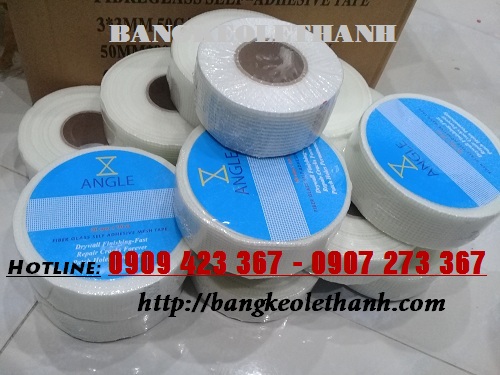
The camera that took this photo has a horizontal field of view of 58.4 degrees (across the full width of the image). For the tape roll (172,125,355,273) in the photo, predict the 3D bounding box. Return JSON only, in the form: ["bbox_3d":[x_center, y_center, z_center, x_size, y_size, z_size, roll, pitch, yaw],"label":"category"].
[{"bbox_3d":[0.009,0.002,0.372,0.139,0.049,0.139,5,51,-6],"label":"tape roll"}]

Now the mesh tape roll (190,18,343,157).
[{"bbox_3d":[0.014,-0.086,0.378,0.117,0.051,0.117,5,53,-6],"label":"mesh tape roll"}]

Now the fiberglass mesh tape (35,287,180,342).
[{"bbox_3d":[-0.128,0.067,0.420,0.139,0.049,0.139,-4,54,-18],"label":"fiberglass mesh tape"}]

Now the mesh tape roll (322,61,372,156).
[{"bbox_3d":[0.062,-0.090,0.496,0.138,0.050,0.138,5,55,-7],"label":"mesh tape roll"}]

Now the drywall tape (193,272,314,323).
[{"bbox_3d":[0.006,0.056,0.451,0.145,0.052,0.145,14,51,2],"label":"drywall tape"}]

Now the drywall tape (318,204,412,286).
[{"bbox_3d":[0.093,0.017,0.437,0.147,0.047,0.147,5,52,-7],"label":"drywall tape"}]

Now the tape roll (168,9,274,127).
[{"bbox_3d":[-0.009,-0.120,0.464,0.142,0.050,0.142,8,53,-3],"label":"tape roll"}]

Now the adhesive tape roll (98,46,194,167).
[{"bbox_3d":[-0.075,-0.077,0.449,0.138,0.050,0.138,2,53,-10],"label":"adhesive tape roll"}]

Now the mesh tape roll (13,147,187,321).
[{"bbox_3d":[-0.117,0.035,0.383,0.144,0.052,0.144,-5,54,-17],"label":"mesh tape roll"}]

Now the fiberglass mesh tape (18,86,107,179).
[{"bbox_3d":[-0.170,-0.045,0.485,0.138,0.050,0.138,-11,56,-18],"label":"fiberglass mesh tape"}]

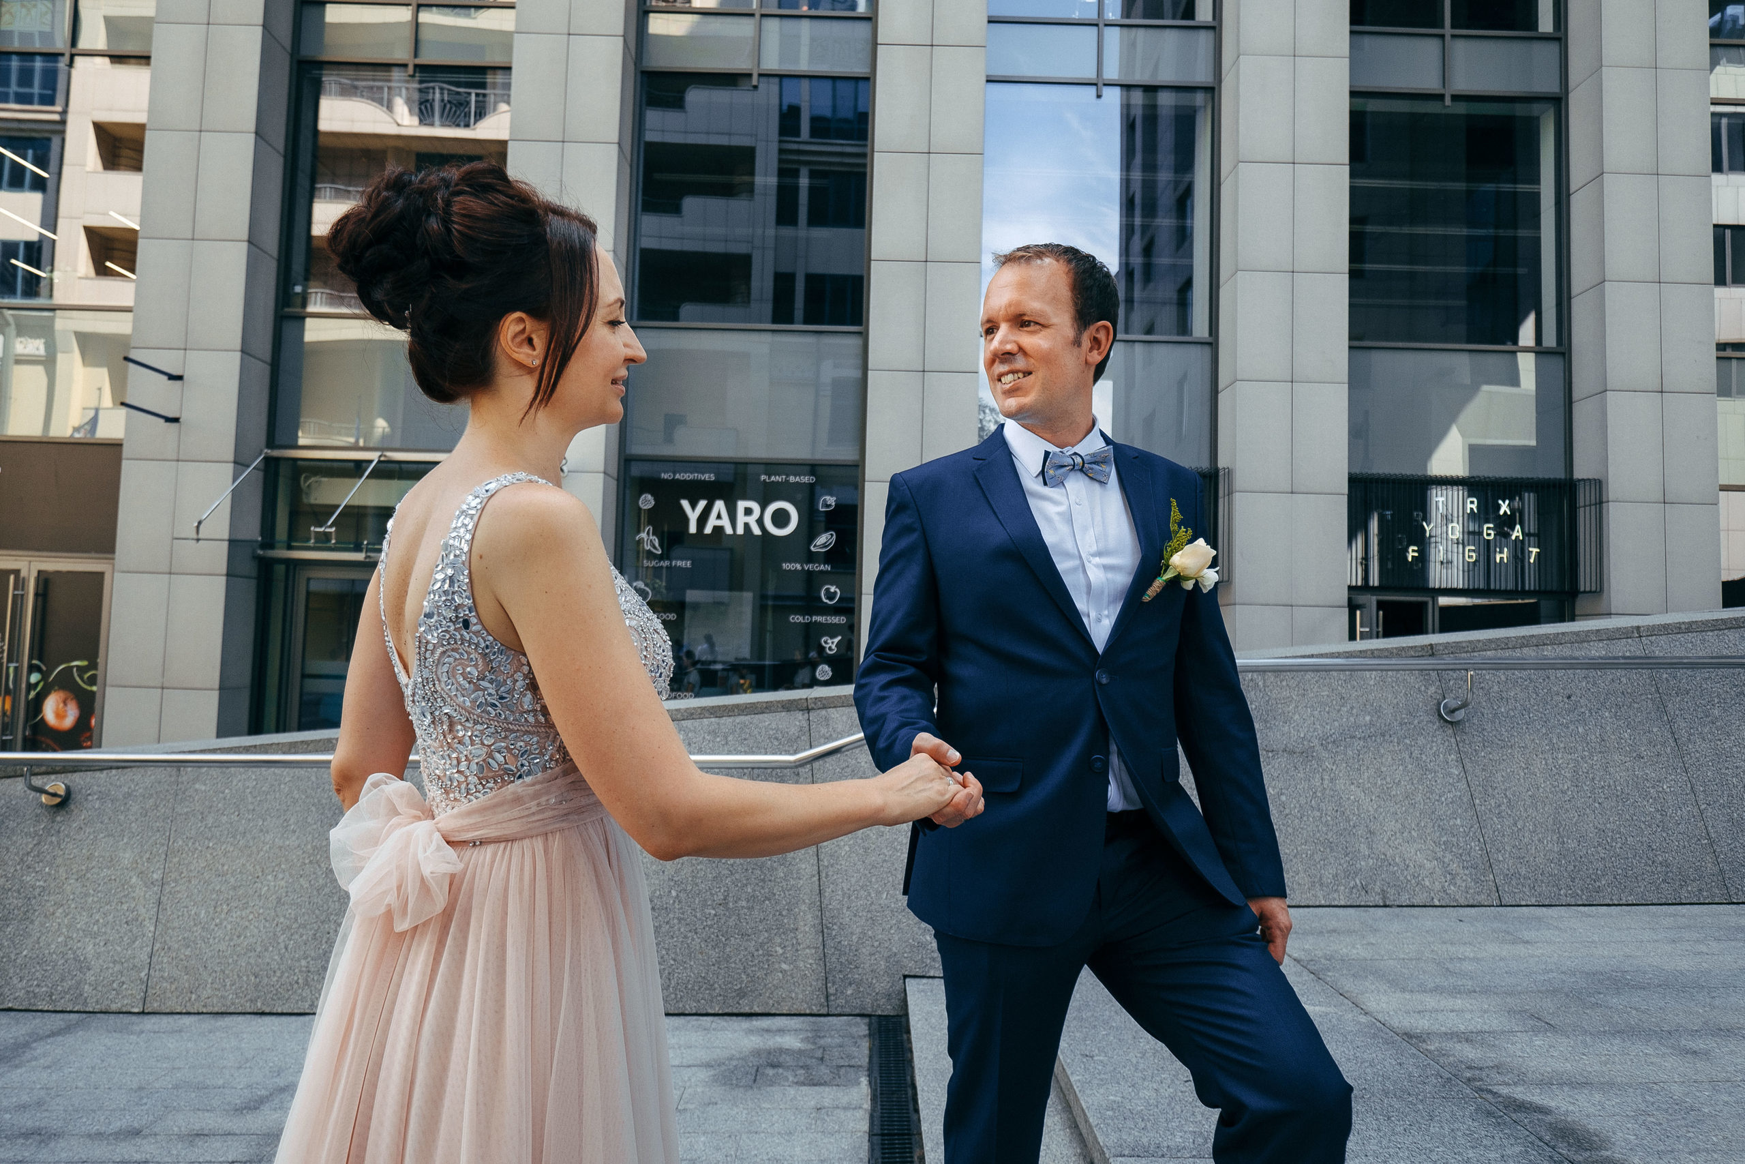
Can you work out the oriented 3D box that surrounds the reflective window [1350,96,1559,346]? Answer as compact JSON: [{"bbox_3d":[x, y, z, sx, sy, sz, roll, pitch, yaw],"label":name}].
[{"bbox_3d":[6.538,-4.139,12.152,2.607,2.900,0.100,2,-3,0],"label":"reflective window"}]

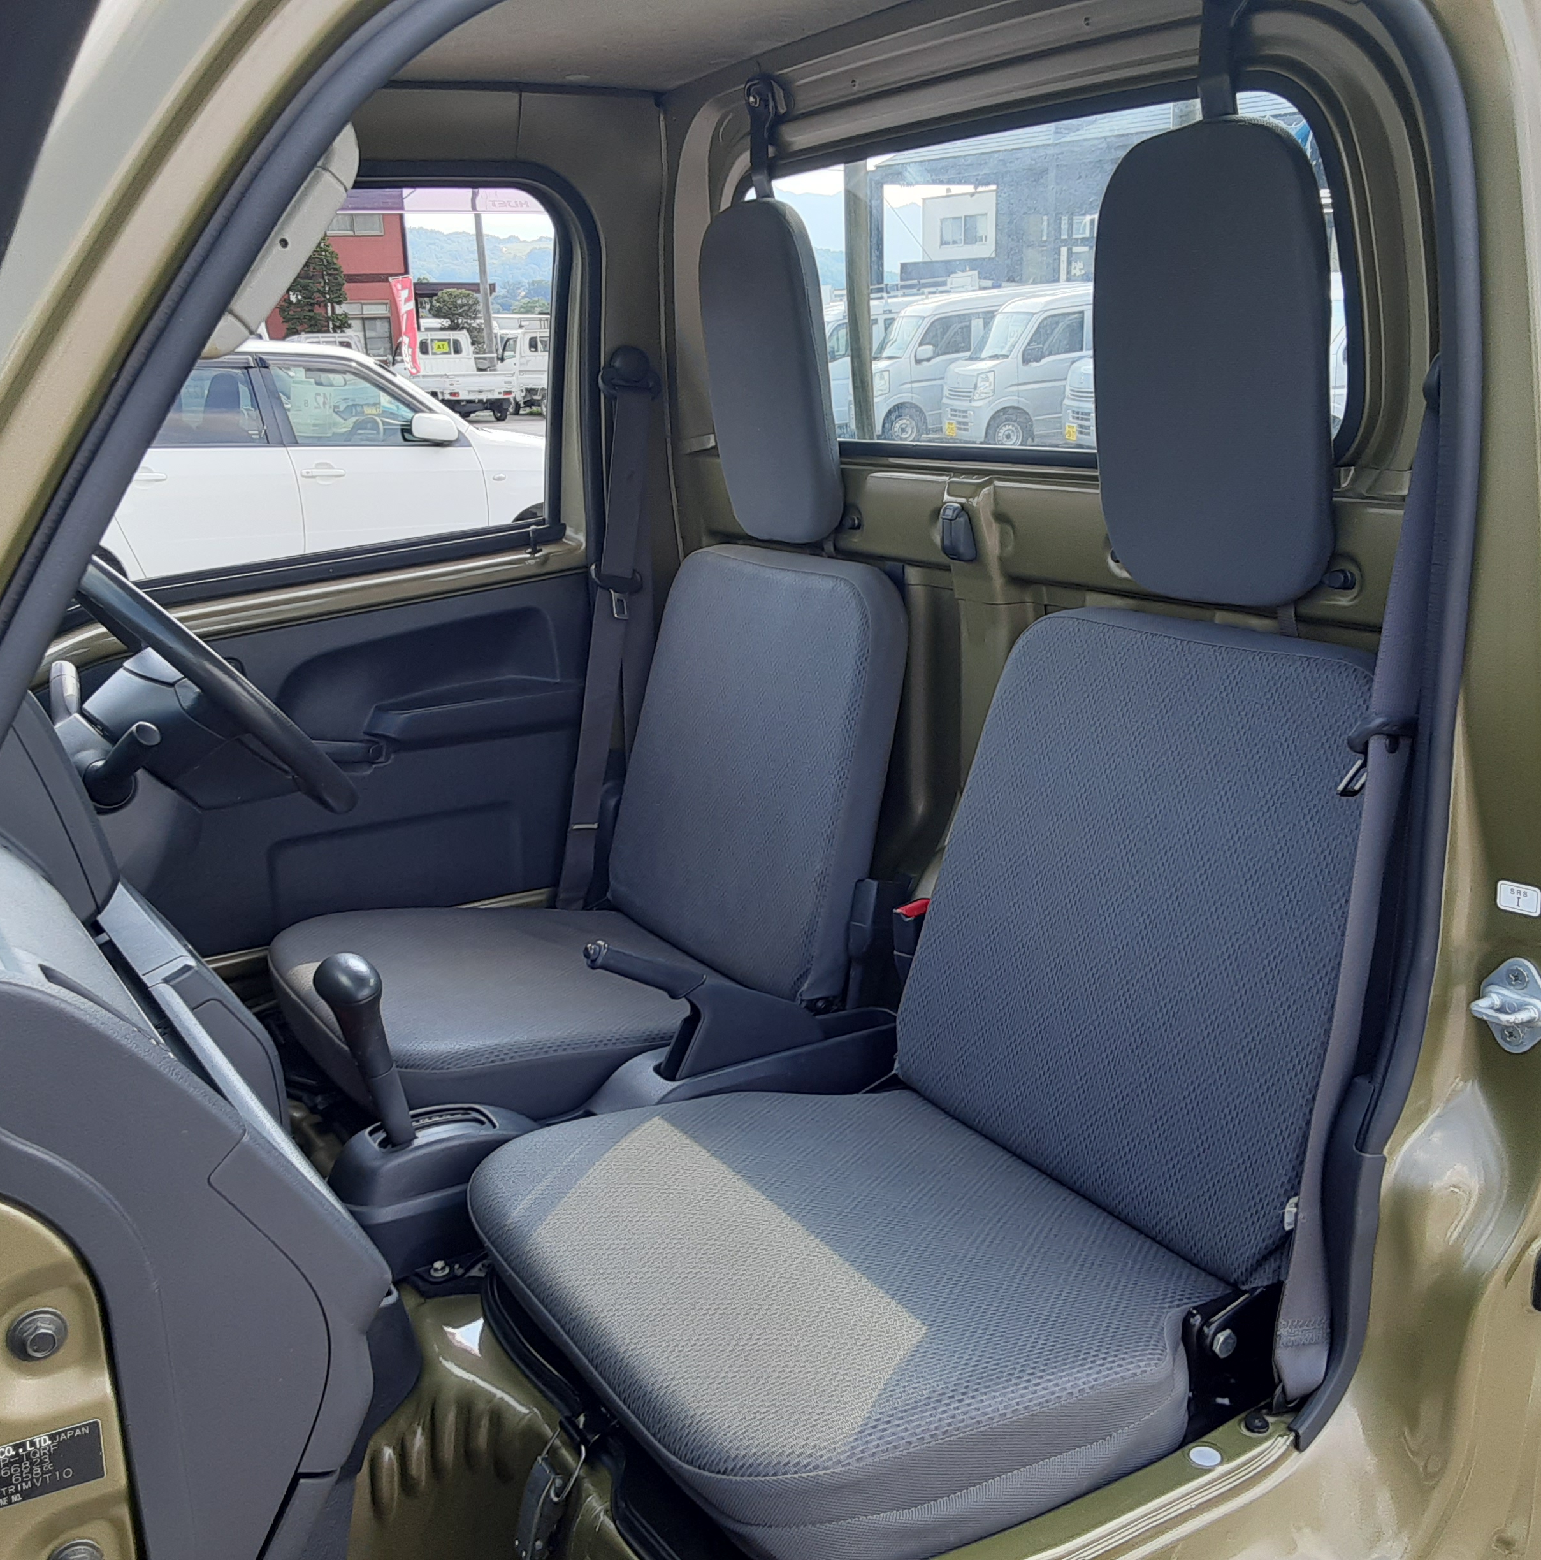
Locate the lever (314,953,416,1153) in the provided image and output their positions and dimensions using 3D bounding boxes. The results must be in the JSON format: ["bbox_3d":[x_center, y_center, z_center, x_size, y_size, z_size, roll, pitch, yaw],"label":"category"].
[{"bbox_3d":[-0.318,0.219,1.308,0.055,0.180,0.052,-21,22,-27],"label":"lever"}]

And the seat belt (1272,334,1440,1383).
[{"bbox_3d":[0.381,0.074,1.042,0.085,0.670,0.065,2,7,-32],"label":"seat belt"}]

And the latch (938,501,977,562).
[{"bbox_3d":[0.176,-0.233,1.522,0.028,0.056,0.025,-11,17,-30],"label":"latch"}]

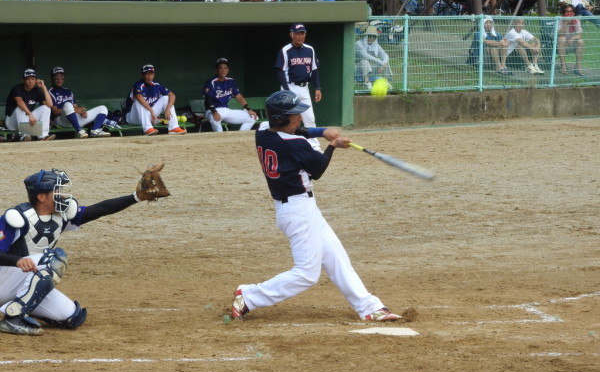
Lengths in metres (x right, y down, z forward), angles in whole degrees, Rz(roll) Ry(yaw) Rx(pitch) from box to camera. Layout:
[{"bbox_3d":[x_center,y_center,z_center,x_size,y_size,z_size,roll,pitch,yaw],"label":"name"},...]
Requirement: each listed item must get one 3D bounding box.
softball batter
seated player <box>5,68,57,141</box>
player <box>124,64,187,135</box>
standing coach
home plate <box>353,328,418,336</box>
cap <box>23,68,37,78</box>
[{"bbox_3d":[0.104,0.130,19.700,1.060,1.550,0.660,-2,4,-25],"label":"softball batter"},{"bbox_3d":[-3.723,-1.126,40.700,0.600,1.030,0.750,-1,4,-18],"label":"seated player"},{"bbox_3d":[-2.033,-1.218,41.600,0.660,1.030,0.780,-2,4,-24],"label":"player"},{"bbox_3d":[-0.016,-1.231,37.600,0.580,1.680,0.380,-1,4,-13],"label":"standing coach"},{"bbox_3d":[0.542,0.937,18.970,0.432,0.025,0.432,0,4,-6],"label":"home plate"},{"bbox_3d":[-3.711,-1.550,40.500,0.180,0.140,0.250,-1,4,-15],"label":"cap"}]

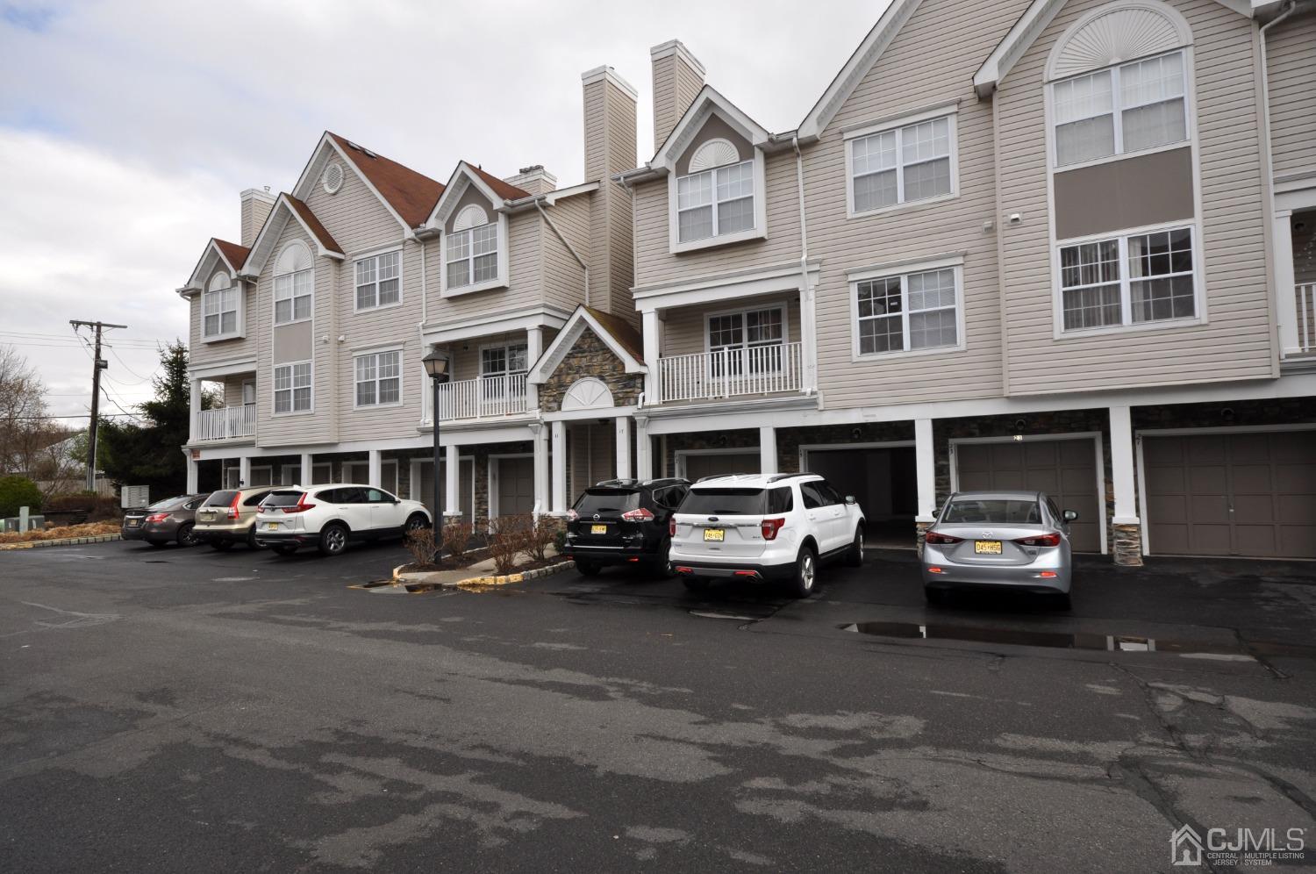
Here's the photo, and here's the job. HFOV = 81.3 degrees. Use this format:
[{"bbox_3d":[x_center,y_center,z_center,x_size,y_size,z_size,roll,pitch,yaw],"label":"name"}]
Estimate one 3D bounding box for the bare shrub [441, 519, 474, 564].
[{"bbox_3d":[-4.221,2.130,16.126,0.700,0.880,0.700,-3,-4,31],"label":"bare shrub"}]

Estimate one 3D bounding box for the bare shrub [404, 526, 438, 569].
[{"bbox_3d":[-4.750,2.141,15.360,0.680,0.820,0.680,-3,-4,31],"label":"bare shrub"}]

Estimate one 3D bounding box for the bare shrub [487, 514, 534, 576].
[{"bbox_3d":[-2.822,2.026,14.636,0.830,1.100,0.830,-2,-3,0],"label":"bare shrub"}]

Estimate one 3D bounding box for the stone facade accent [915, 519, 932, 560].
[{"bbox_3d":[5.264,1.983,14.808,0.420,0.700,0.420,-3,-3,31],"label":"stone facade accent"}]

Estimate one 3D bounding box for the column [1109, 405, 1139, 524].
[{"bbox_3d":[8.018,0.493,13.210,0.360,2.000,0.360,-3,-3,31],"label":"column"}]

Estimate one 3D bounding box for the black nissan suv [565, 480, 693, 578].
[{"bbox_3d":[0.129,1.683,15.265,1.850,1.720,4.640,-3,-3,31],"label":"black nissan suv"}]

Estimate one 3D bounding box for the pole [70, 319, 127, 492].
[{"bbox_3d":[-27.861,-0.918,37.738,2.400,9.750,0.350,1,-4,-36],"label":"pole"}]

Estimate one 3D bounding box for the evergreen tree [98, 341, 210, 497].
[{"bbox_3d":[-23.284,-0.344,35.456,4.500,8.160,4.500,-3,-4,31],"label":"evergreen tree"}]

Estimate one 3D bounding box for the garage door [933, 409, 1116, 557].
[{"bbox_3d":[7.084,1.070,14.776,2.780,2.300,0.180,-3,-4,31],"label":"garage door"}]

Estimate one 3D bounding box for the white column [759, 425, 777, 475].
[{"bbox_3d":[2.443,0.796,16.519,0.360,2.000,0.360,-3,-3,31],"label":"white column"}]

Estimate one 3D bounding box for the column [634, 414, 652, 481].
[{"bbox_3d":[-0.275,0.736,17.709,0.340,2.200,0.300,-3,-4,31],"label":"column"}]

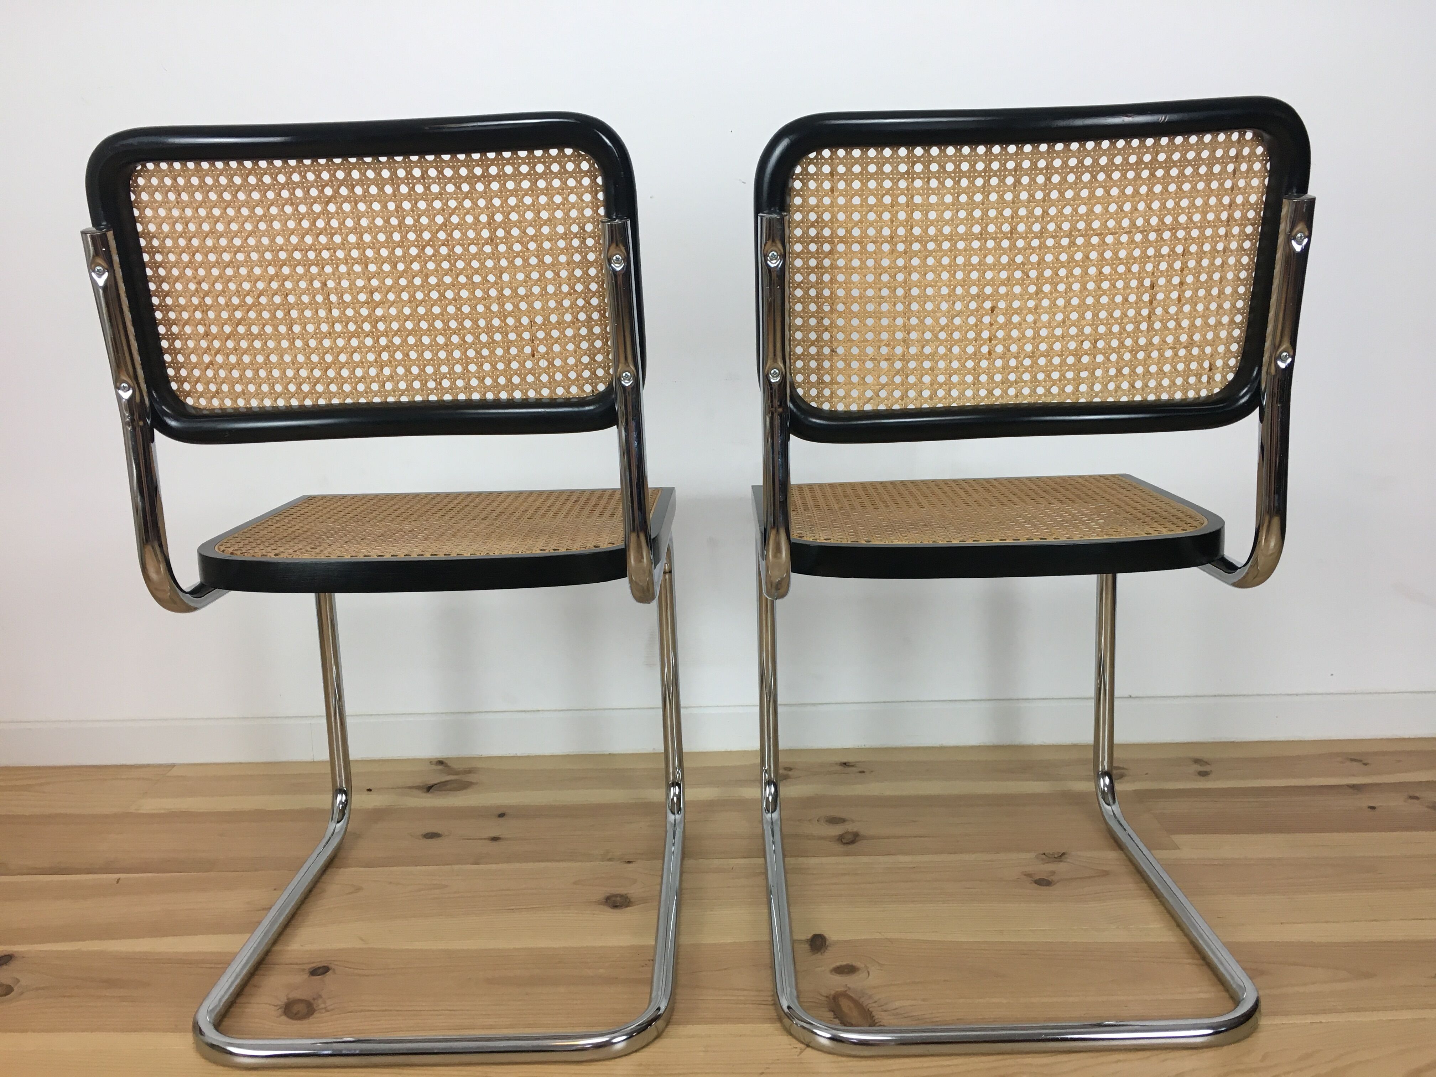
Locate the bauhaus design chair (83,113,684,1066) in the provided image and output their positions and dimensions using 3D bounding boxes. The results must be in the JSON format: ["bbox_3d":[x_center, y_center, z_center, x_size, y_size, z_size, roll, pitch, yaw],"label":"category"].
[{"bbox_3d":[-0.284,0.030,1.269,0.466,0.814,0.547,-2,10,0],"label":"bauhaus design chair"}]

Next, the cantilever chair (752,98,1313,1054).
[{"bbox_3d":[0.272,0.015,1.262,0.466,0.814,0.547,-2,10,1],"label":"cantilever chair"}]

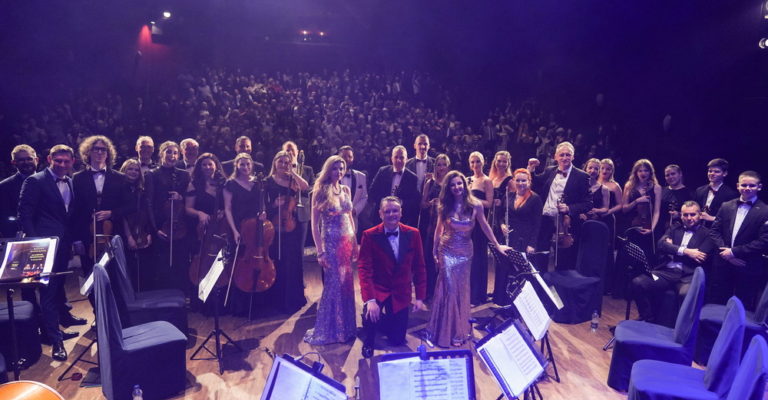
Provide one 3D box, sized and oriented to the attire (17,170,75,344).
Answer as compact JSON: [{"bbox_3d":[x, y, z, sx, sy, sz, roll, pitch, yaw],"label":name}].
[{"bbox_3d":[-2.909,0.513,4.532,0.360,1.530,0.500,8,10,41],"label":"attire"}]

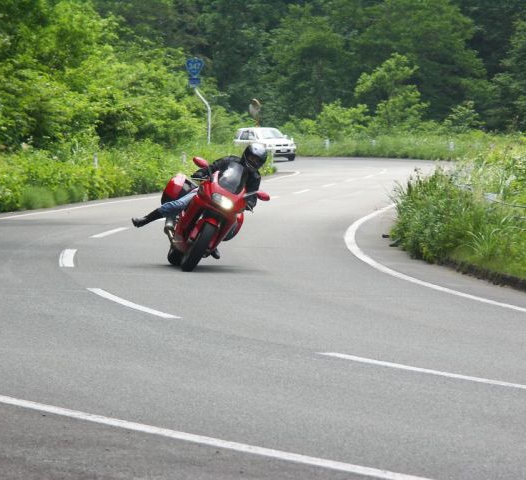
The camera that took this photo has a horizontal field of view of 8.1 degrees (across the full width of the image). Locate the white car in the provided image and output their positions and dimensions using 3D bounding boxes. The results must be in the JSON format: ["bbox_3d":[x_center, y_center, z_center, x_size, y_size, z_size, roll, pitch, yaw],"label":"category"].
[{"bbox_3d":[0.097,-4.659,180.000,1.710,1.610,4.400,-1,2,-21],"label":"white car"}]

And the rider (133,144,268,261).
[{"bbox_3d":[-0.574,-0.495,37.000,1.070,1.250,0.900,24,-1,-7],"label":"rider"}]

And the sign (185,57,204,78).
[{"bbox_3d":[-1.876,-4.698,101.000,0.480,0.520,0.060,0,2,2],"label":"sign"}]

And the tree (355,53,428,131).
[{"bbox_3d":[7.228,-8.128,208.000,4.000,5.000,3.800,0,2,0],"label":"tree"}]

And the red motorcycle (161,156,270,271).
[{"bbox_3d":[-0.548,-0.244,36.900,0.880,1.200,2.070,29,-2,-7],"label":"red motorcycle"}]

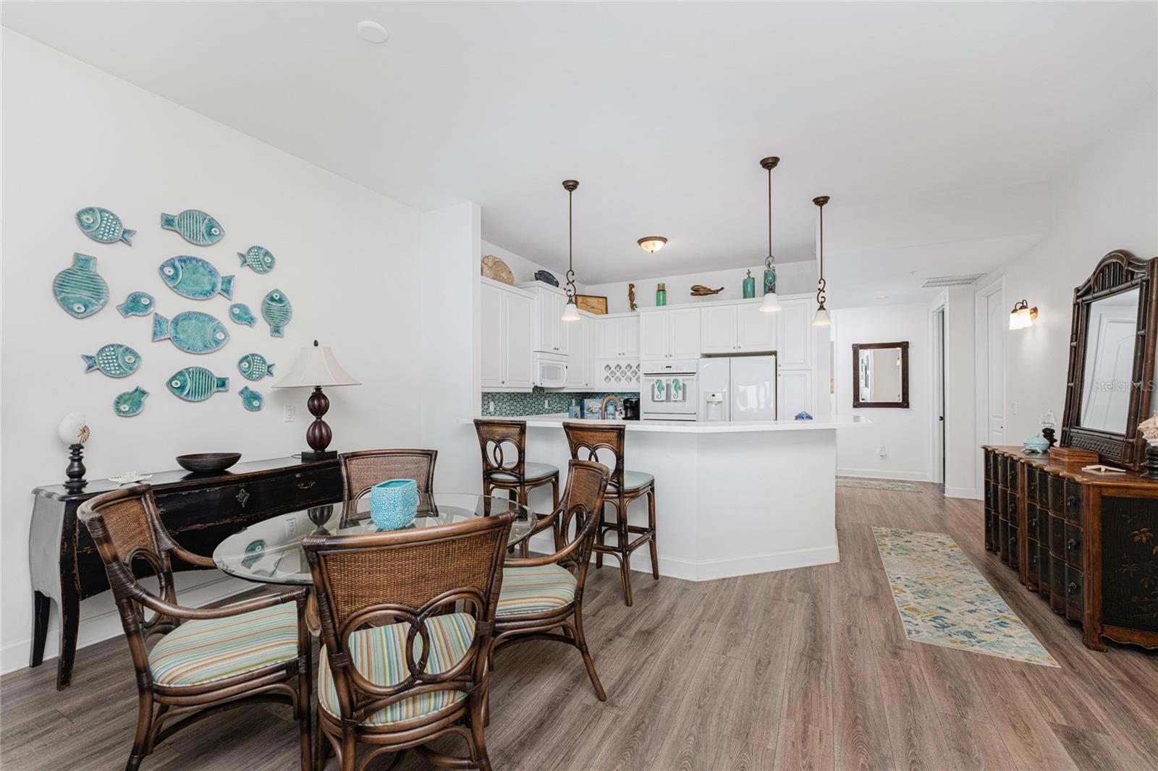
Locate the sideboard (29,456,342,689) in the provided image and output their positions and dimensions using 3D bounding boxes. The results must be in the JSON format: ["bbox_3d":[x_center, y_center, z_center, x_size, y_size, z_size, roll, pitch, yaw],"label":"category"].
[{"bbox_3d":[-2.136,0.940,2.722,0.395,0.854,1.470,0,-1,29],"label":"sideboard"}]

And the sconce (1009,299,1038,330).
[{"bbox_3d":[4.015,-0.635,4.069,0.175,0.245,0.320,0,-1,29],"label":"sconce"}]

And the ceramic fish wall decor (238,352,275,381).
[{"bbox_3d":[-2.181,-0.125,3.042,0.030,0.184,0.222,0,-1,29],"label":"ceramic fish wall decor"}]

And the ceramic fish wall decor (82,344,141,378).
[{"bbox_3d":[-2.527,-0.134,2.434,0.030,0.180,0.231,-1,-1,29],"label":"ceramic fish wall decor"}]

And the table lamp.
[{"bbox_3d":[-1.757,0.100,3.030,0.520,0.814,0.520,-1,-1,29],"label":"table lamp"}]

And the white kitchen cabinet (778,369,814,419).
[{"bbox_3d":[2.716,0.625,5.614,0.374,1.617,0.600,-1,-1,28],"label":"white kitchen cabinet"}]

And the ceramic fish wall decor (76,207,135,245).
[{"bbox_3d":[-2.527,-0.851,2.410,0.030,0.184,0.222,0,-1,29],"label":"ceramic fish wall decor"}]

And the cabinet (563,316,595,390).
[{"bbox_3d":[-0.109,-0.473,6.602,0.305,1.125,0.935,-1,-1,29],"label":"cabinet"}]

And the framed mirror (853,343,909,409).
[{"bbox_3d":[4.628,-0.155,6.920,0.725,1.005,0.040,0,-1,29],"label":"framed mirror"}]

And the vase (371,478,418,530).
[{"bbox_3d":[-0.806,0.518,1.969,0.135,0.177,0.165,0,-1,7],"label":"vase"}]

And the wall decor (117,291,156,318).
[{"bbox_3d":[-2.483,-0.452,2.521,0.030,0.147,0.165,-1,-1,29],"label":"wall decor"}]

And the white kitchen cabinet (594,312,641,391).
[{"bbox_3d":[0.693,-0.508,6.910,0.830,1.200,0.360,0,-1,29],"label":"white kitchen cabinet"}]

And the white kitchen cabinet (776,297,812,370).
[{"bbox_3d":[2.739,-0.612,5.691,0.399,0.865,0.600,0,-1,29],"label":"white kitchen cabinet"}]

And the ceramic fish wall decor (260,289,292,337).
[{"bbox_3d":[-2.119,-0.508,3.158,0.030,0.328,0.186,0,-1,29],"label":"ceramic fish wall decor"}]

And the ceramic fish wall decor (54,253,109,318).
[{"bbox_3d":[-2.571,-0.512,2.326,0.030,0.328,0.188,0,-1,29],"label":"ceramic fish wall decor"}]

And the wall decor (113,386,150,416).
[{"bbox_3d":[-2.489,0.088,2.502,0.025,0.168,0.148,0,-1,29],"label":"wall decor"}]

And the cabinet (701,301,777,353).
[{"bbox_3d":[2.160,-0.730,6.009,0.920,0.625,0.600,0,-1,29],"label":"cabinet"}]

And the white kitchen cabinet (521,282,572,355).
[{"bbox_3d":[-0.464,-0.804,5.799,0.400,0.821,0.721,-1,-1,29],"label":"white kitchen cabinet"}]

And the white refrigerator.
[{"bbox_3d":[2.139,0.556,5.968,0.908,1.770,0.780,-1,-1,28],"label":"white refrigerator"}]

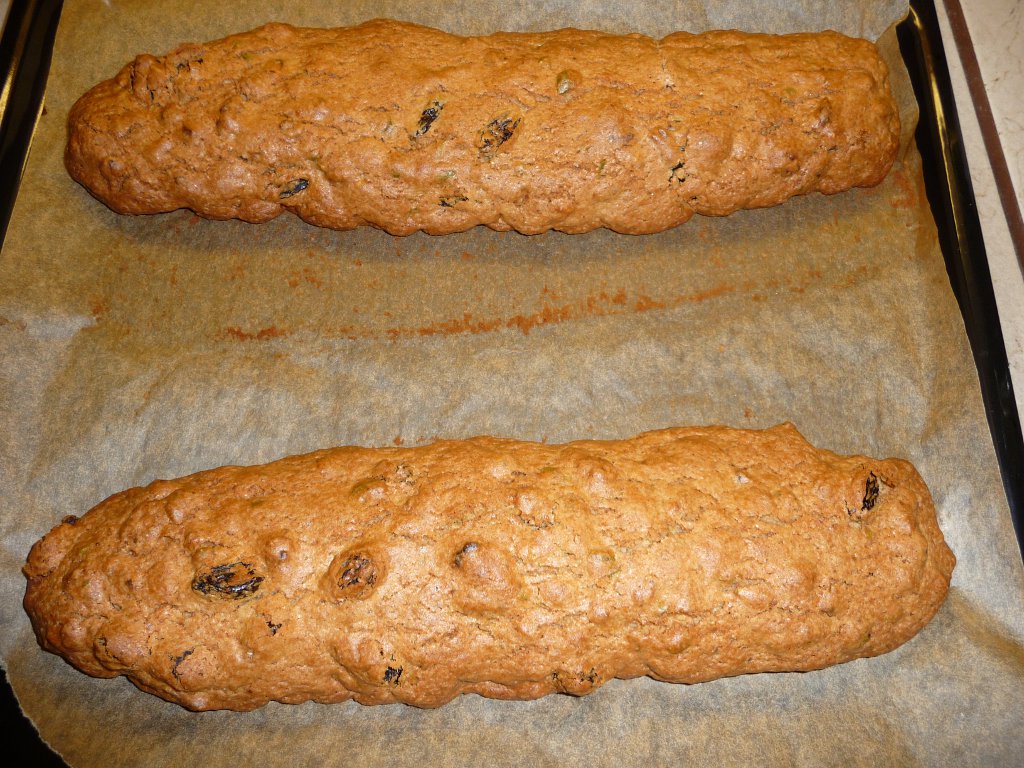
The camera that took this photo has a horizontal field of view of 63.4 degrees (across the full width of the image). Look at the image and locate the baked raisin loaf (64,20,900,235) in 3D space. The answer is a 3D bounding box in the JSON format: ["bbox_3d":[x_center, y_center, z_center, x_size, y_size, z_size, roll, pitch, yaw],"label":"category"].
[{"bbox_3d":[-0.010,-0.108,0.324,0.322,0.034,0.085,-1,69,0],"label":"baked raisin loaf"}]

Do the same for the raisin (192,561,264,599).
[{"bbox_3d":[-0.084,0.059,0.246,0.021,0.008,0.011,-6,74,4],"label":"raisin"}]

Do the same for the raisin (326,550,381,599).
[{"bbox_3d":[-0.047,0.057,0.246,0.015,0.009,0.014,0,75,0],"label":"raisin"}]

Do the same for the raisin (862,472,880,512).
[{"bbox_3d":[0.114,0.034,0.262,0.006,0.005,0.013,15,56,-6],"label":"raisin"}]

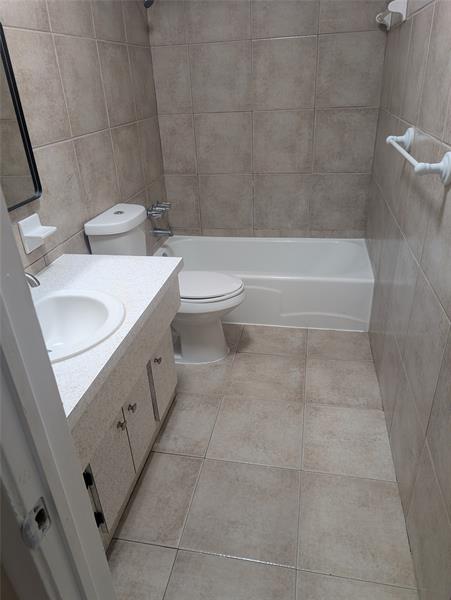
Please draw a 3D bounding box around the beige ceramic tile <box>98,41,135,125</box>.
[{"bbox_3d":[-0.607,-1.214,2.348,0.014,0.405,0.399,3,29,11],"label":"beige ceramic tile"}]

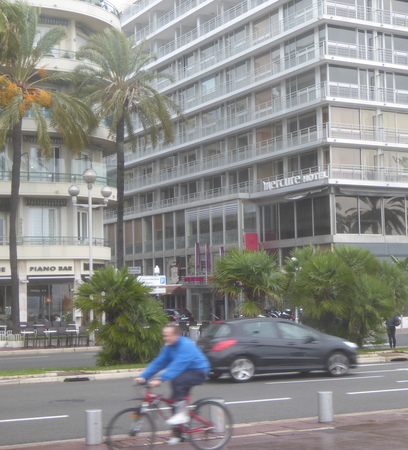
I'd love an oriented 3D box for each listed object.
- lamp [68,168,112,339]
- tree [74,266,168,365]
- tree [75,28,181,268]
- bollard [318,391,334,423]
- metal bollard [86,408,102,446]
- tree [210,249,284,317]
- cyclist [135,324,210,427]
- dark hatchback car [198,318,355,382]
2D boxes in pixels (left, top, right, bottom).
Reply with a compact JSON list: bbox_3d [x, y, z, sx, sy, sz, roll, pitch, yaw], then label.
[{"bbox_3d":[-4.384,1.243,35.856,1.870,6.950,0.550,1,-5,-26],"label":"lamp"},{"bbox_3d":[-2.350,2.581,26.304,2.650,2.820,2.650,-1,-4,0],"label":"tree"},{"bbox_3d":[-3.806,-2.153,46.601,5.400,15.628,5.200,-1,-4,-5],"label":"tree"},{"bbox_3d":[1.962,2.923,14.790,0.235,0.480,0.235,-1,-4,0],"label":"bollard"},{"bbox_3d":[-1.507,2.775,12.618,0.215,0.475,0.215,-1,-4,-7],"label":"metal bollard"},{"bbox_3d":[1.395,2.563,30.435,2.450,3.507,2.400,-1,-4,3],"label":"tree"},{"bbox_3d":[-0.397,2.054,11.817,0.900,1.500,0.560,1,-5,-24],"label":"cyclist"},{"bbox_3d":[1.942,3.191,23.922,4.280,1.490,1.810,0,-5,-21],"label":"dark hatchback car"}]

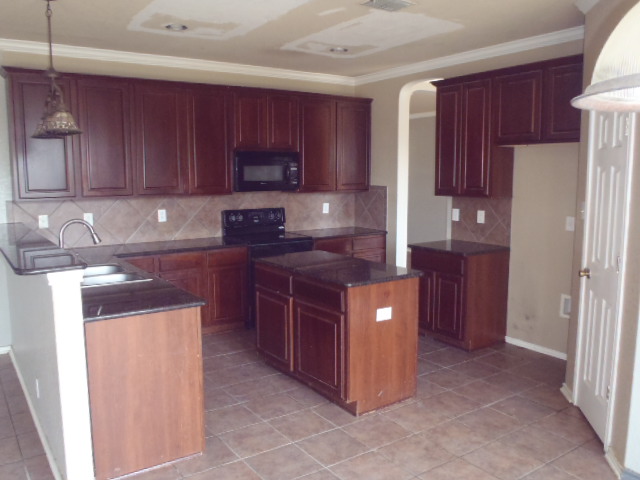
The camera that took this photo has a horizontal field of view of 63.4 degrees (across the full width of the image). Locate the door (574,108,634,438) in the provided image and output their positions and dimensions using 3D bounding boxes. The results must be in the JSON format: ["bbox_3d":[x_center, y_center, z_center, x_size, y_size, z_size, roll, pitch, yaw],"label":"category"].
[{"bbox_3d":[1.716,0.177,3.120,0.060,2.060,0.680,1,7,11],"label":"door"}]

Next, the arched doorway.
[{"bbox_3d":[1.194,-0.429,5.792,0.150,2.600,0.780,-5,9,-34],"label":"arched doorway"}]

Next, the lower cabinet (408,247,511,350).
[{"bbox_3d":[1.336,0.522,5.032,0.607,0.900,0.699,-5,9,-34],"label":"lower cabinet"}]

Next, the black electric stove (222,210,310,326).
[{"bbox_3d":[-0.565,0.287,5.733,0.778,1.220,0.644,-5,9,-34],"label":"black electric stove"}]

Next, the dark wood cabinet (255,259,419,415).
[{"bbox_3d":[0.088,0.656,4.051,0.626,0.900,1.277,-5,9,-34],"label":"dark wood cabinet"}]

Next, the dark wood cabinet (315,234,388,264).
[{"bbox_3d":[0.192,0.376,6.298,1.069,0.890,0.624,-5,9,-34],"label":"dark wood cabinet"}]

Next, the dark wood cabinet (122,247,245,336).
[{"bbox_3d":[-1.438,0.527,5.201,1.286,0.890,0.624,-5,9,-34],"label":"dark wood cabinet"}]

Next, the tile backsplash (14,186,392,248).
[{"bbox_3d":[-0.975,-0.244,5.433,3.888,0.526,0.630,-5,9,-34],"label":"tile backsplash"}]

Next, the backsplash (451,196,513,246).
[{"bbox_3d":[1.579,-0.198,5.122,0.025,0.476,0.719,-5,9,-34],"label":"backsplash"}]

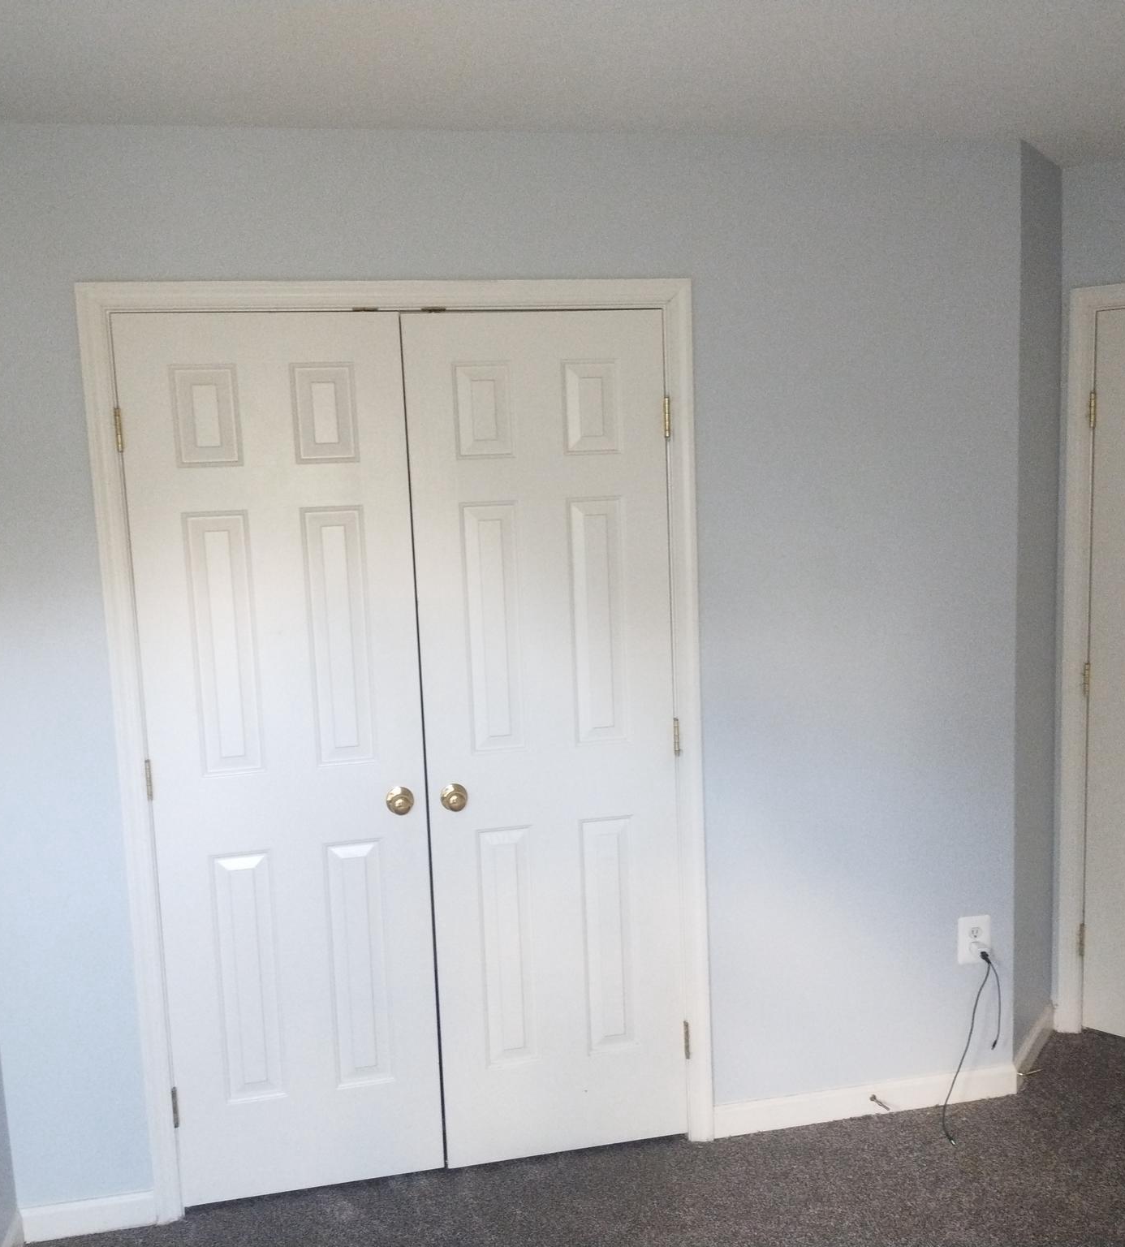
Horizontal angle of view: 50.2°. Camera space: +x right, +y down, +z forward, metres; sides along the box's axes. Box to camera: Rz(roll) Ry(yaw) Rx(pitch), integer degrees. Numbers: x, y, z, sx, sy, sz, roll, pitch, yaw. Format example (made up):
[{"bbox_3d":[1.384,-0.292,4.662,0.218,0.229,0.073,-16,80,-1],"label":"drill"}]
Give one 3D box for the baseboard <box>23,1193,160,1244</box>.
[{"bbox_3d":[-1.088,1.359,2.753,0.300,0.080,0.014,-4,8,-11],"label":"baseboard"}]

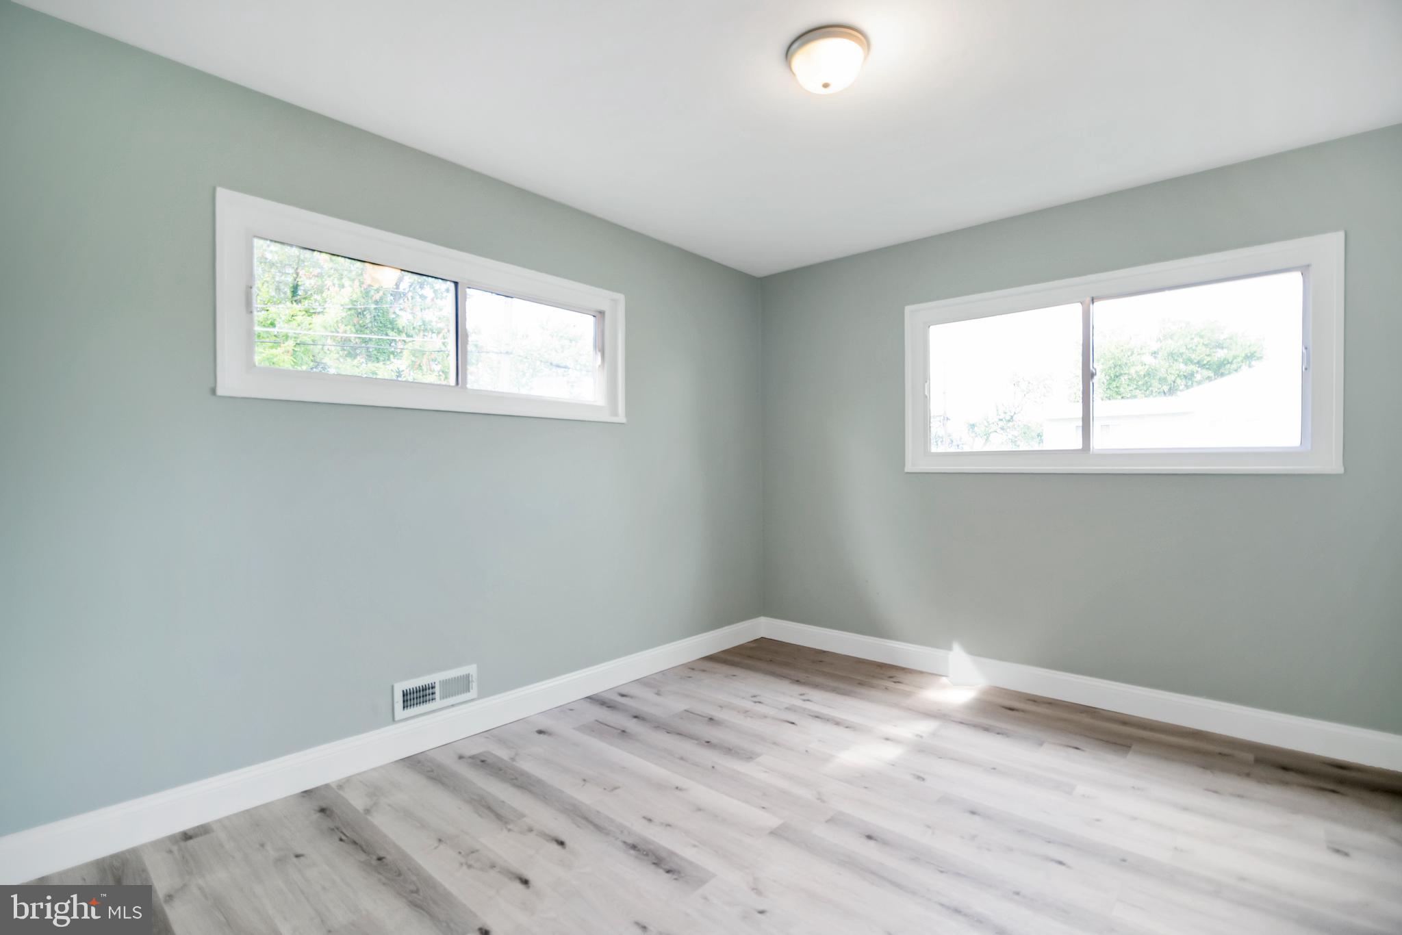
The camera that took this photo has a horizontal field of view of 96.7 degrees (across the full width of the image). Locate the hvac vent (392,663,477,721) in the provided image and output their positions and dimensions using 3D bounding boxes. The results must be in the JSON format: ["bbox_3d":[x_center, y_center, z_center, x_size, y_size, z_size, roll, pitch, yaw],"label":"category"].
[{"bbox_3d":[-1.101,0.933,2.602,0.025,0.147,0.346,0,0,43],"label":"hvac vent"}]

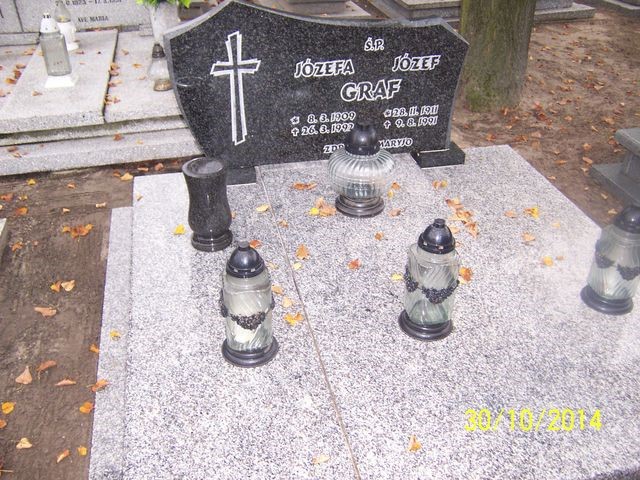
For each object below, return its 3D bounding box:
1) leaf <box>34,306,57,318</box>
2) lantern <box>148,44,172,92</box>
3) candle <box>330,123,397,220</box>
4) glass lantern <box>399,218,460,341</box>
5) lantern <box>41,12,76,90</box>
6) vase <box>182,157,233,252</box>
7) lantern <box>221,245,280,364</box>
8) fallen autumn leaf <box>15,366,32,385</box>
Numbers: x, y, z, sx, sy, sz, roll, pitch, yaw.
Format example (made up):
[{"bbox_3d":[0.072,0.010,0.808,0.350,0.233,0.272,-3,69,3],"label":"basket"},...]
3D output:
[{"bbox_3d":[-0.921,0.243,2.047,0.075,0.020,0.050,-6,34,-11],"label":"leaf"},{"bbox_3d":[-0.822,-0.897,3.148,0.135,0.227,0.135,-6,34,-11],"label":"lantern"},{"bbox_3d":[0.148,-0.252,2.100,0.222,0.305,0.222,1,34,-1],"label":"candle"},{"bbox_3d":[0.294,0.091,1.570,0.143,0.324,0.143,-6,34,-11],"label":"glass lantern"},{"bbox_3d":[-1.386,-0.995,3.170,0.145,0.345,0.145,-6,34,-11],"label":"lantern"},{"bbox_3d":[-0.347,-0.112,1.902,0.138,0.272,0.138,-6,34,-11],"label":"vase"},{"bbox_3d":[-0.175,0.144,1.474,0.143,0.324,0.143,-6,34,-11],"label":"lantern"},{"bbox_3d":[-0.876,0.407,1.806,0.050,0.015,0.070,-6,34,-11],"label":"fallen autumn leaf"}]

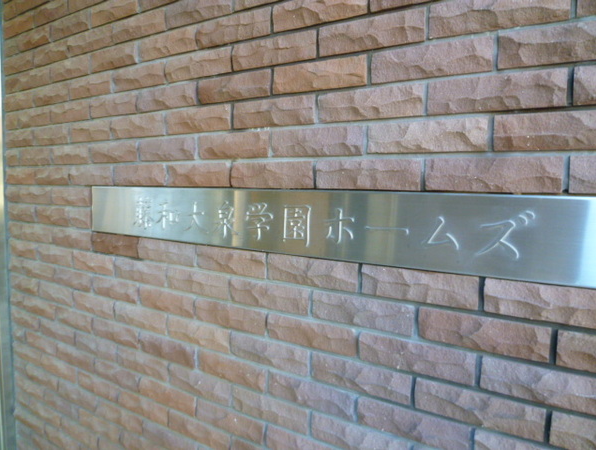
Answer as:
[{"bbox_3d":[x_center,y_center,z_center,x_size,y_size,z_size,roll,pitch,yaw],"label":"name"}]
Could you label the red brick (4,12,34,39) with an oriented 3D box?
[{"bbox_3d":[-0.998,-0.724,1.599,0.225,0.060,0.060,4,5,32],"label":"red brick"}]

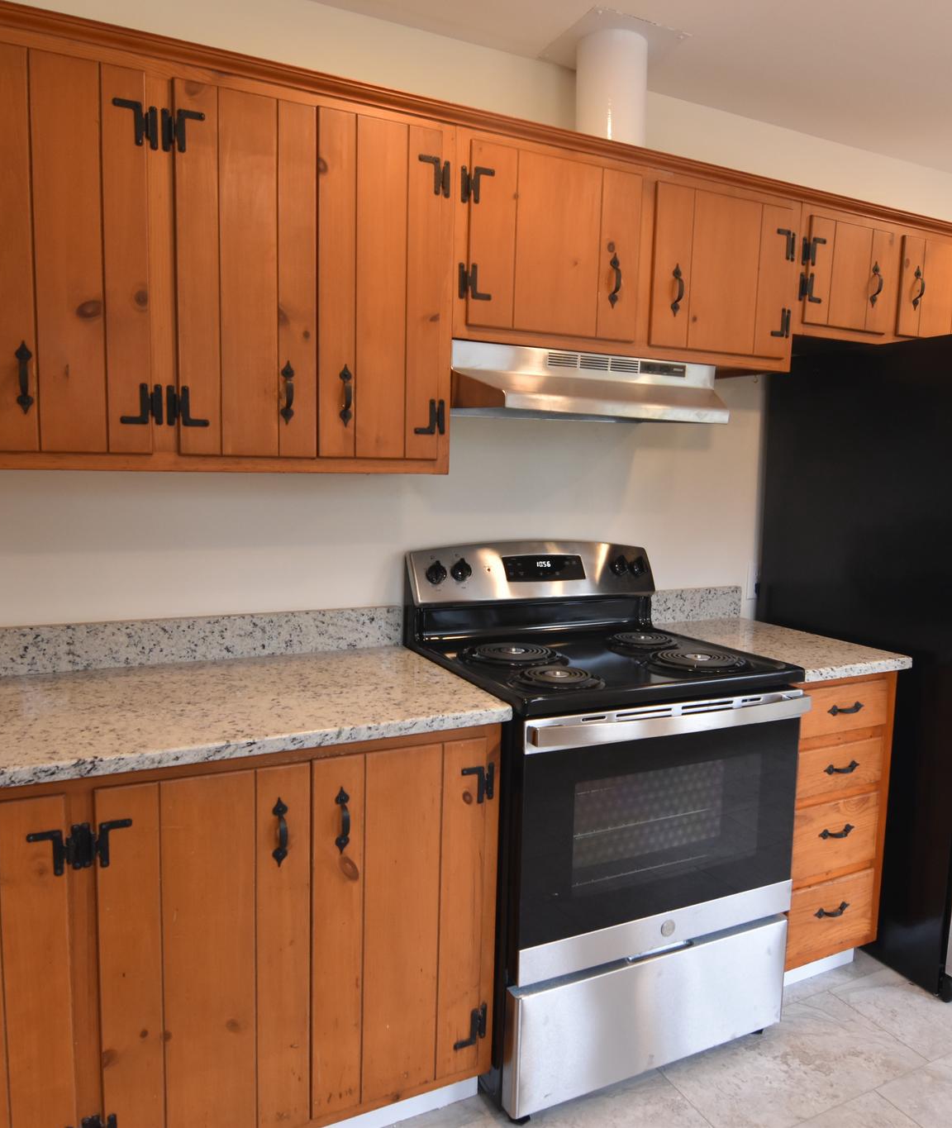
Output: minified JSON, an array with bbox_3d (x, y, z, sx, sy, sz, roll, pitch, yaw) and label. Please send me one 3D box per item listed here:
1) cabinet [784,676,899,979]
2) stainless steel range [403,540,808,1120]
[{"bbox_3d":[0.818,0.633,2.241,0.370,0.767,0.640,-2,7,-23],"label":"cabinet"},{"bbox_3d":[0.318,0.565,1.965,0.756,1.185,0.690,-2,7,-23],"label":"stainless steel range"}]

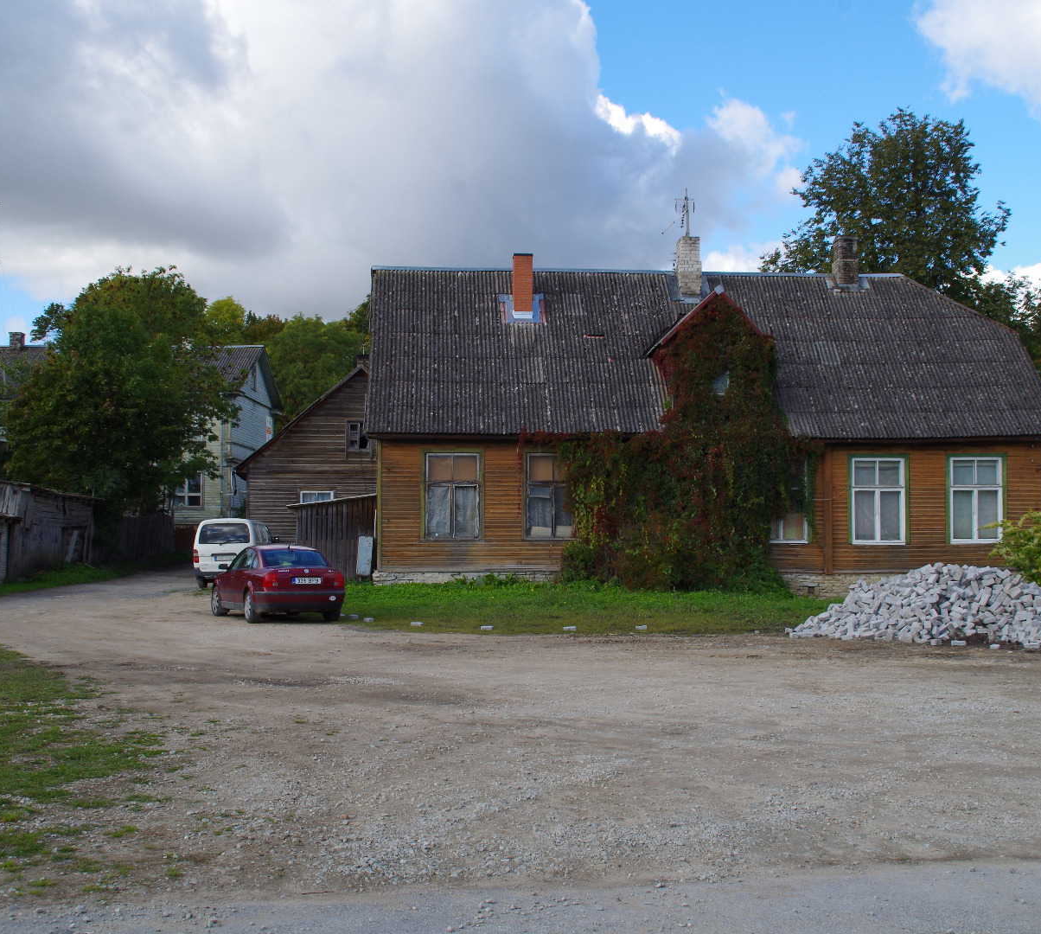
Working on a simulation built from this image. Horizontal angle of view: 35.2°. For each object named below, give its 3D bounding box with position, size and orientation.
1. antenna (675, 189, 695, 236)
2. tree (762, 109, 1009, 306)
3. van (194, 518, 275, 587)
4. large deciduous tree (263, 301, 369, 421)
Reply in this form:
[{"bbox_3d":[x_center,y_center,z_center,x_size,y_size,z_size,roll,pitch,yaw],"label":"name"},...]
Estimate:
[{"bbox_3d":[4.640,-7.159,46.306,0.560,1.340,0.500,0,-2,0],"label":"antenna"},{"bbox_3d":[15.124,-5.228,68.293,10.200,19.000,10.000,0,-2,0],"label":"tree"},{"bbox_3d":[-8.470,2.610,49.033,1.710,1.980,4.600,0,-2,-1],"label":"van"},{"bbox_3d":[-13.369,-2.886,108.229,8.500,15.000,8.500,0,-2,0],"label":"large deciduous tree"}]

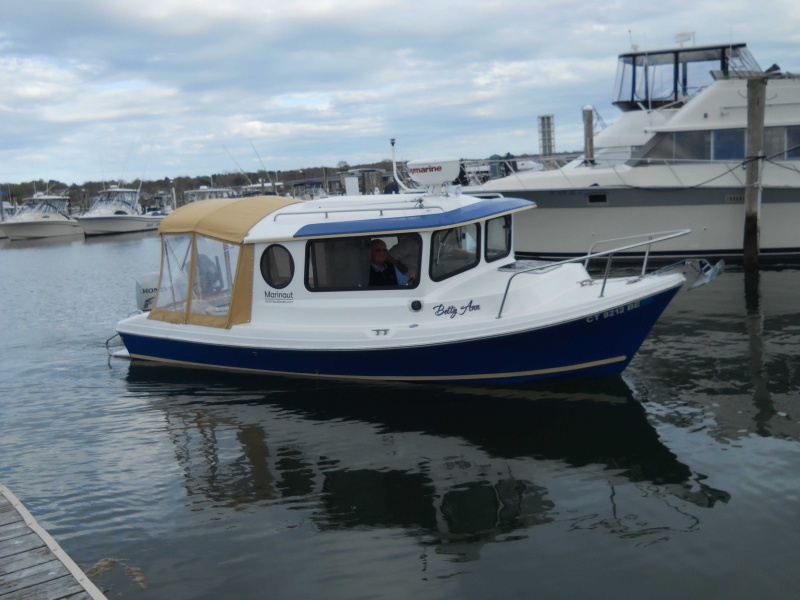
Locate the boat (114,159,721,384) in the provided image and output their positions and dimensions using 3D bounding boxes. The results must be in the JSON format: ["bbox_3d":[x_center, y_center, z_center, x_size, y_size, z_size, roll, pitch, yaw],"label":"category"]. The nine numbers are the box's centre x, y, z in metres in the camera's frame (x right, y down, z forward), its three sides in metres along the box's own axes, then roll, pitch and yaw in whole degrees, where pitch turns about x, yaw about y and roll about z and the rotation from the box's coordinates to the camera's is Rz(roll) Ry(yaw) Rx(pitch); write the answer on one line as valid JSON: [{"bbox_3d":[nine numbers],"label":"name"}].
[{"bbox_3d":[-0.342,-0.293,9.302,7.350,2.420,2.500,1,10,32],"label":"boat"}]

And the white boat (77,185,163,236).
[{"bbox_3d":[-15.980,-5.489,51.405,2.700,3.050,7.600,3,11,42],"label":"white boat"}]

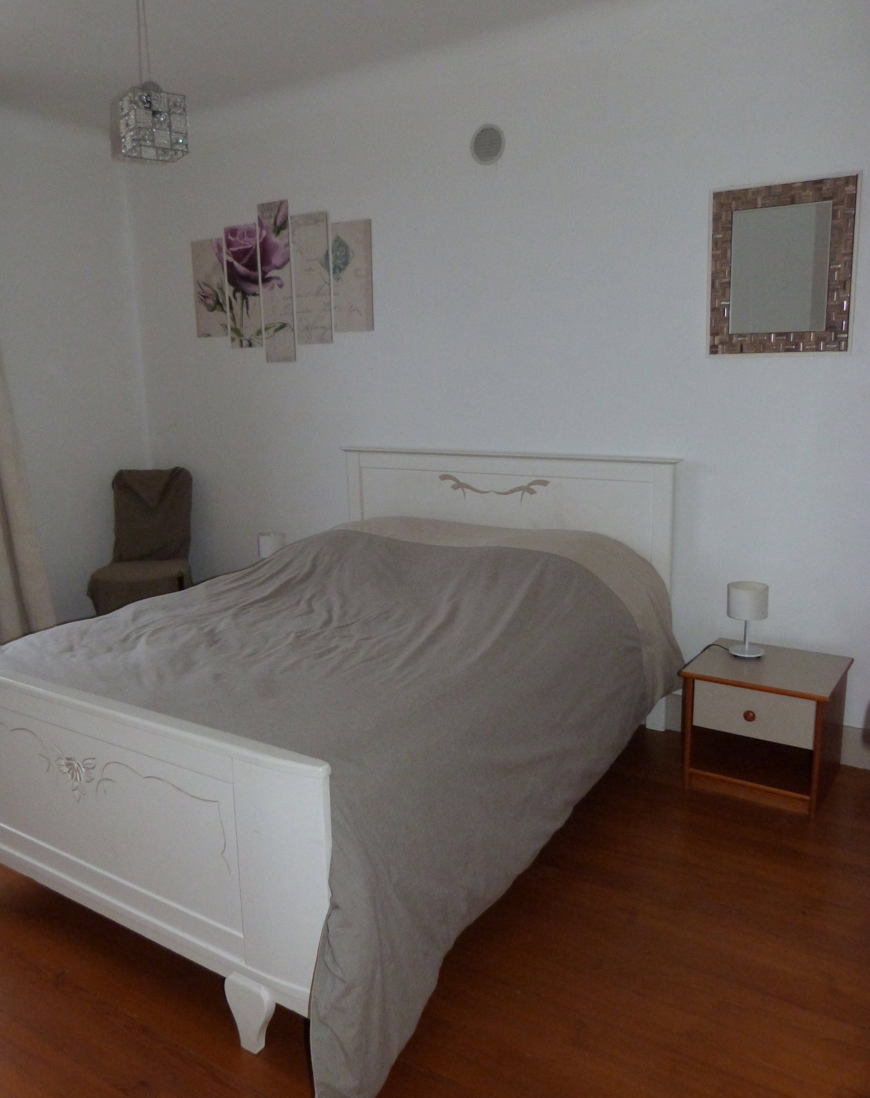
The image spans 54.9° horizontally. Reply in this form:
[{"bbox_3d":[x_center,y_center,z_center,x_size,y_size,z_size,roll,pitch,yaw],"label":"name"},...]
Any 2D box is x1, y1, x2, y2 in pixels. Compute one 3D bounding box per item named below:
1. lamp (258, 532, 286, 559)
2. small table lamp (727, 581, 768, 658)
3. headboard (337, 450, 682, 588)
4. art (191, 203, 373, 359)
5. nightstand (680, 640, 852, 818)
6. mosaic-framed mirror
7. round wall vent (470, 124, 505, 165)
[{"bbox_3d":[-0.802,0.053,4.155,0.141,0.253,0.141,6,13,32],"label":"lamp"},{"bbox_3d":[1.105,0.255,2.962,0.142,0.253,0.142,6,13,32],"label":"small table lamp"},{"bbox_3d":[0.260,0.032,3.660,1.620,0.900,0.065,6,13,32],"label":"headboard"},{"bbox_3d":[-0.756,-1.282,4.049,1.137,0.735,0.025,6,13,32],"label":"art"},{"bbox_3d":[1.152,0.604,2.923,0.460,0.417,0.442,7,14,35],"label":"nightstand"},{"bbox_3d":[1.183,-0.954,2.871,0.452,0.551,0.030,6,13,32],"label":"mosaic-framed mirror"},{"bbox_3d":[0.211,-1.616,3.351,0.157,0.157,0.020,6,11,33],"label":"round wall vent"}]

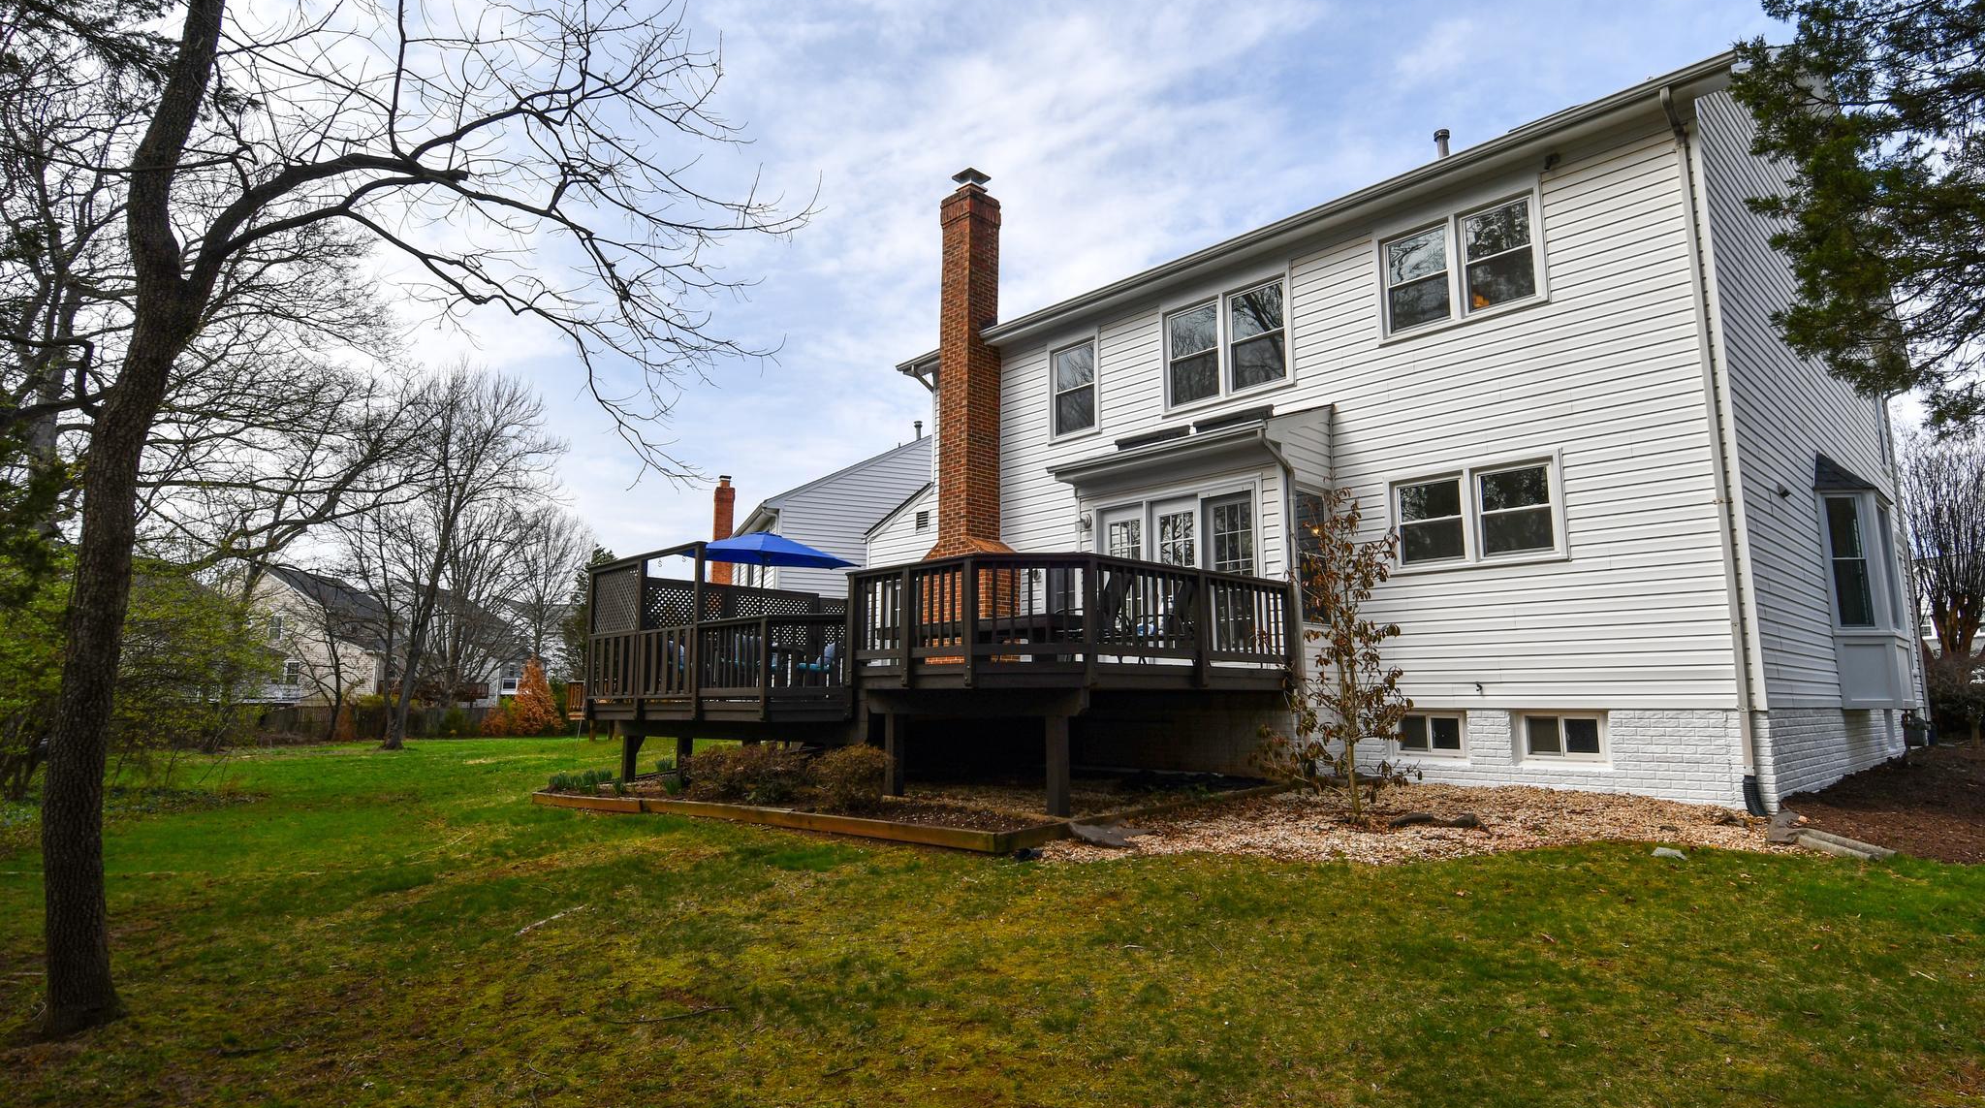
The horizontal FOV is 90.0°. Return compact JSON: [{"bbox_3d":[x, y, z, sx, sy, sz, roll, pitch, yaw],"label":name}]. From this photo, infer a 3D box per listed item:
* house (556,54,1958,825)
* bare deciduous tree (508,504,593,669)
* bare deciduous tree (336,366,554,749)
[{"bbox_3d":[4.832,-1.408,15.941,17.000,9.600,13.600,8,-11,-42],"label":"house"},{"bbox_3d":[-23.677,3.453,52.883,4.959,12.082,4.959,0,-8,0],"label":"bare deciduous tree"},{"bbox_3d":[-17.989,-0.128,32.936,7.103,12.799,7.103,0,-8,0],"label":"bare deciduous tree"}]

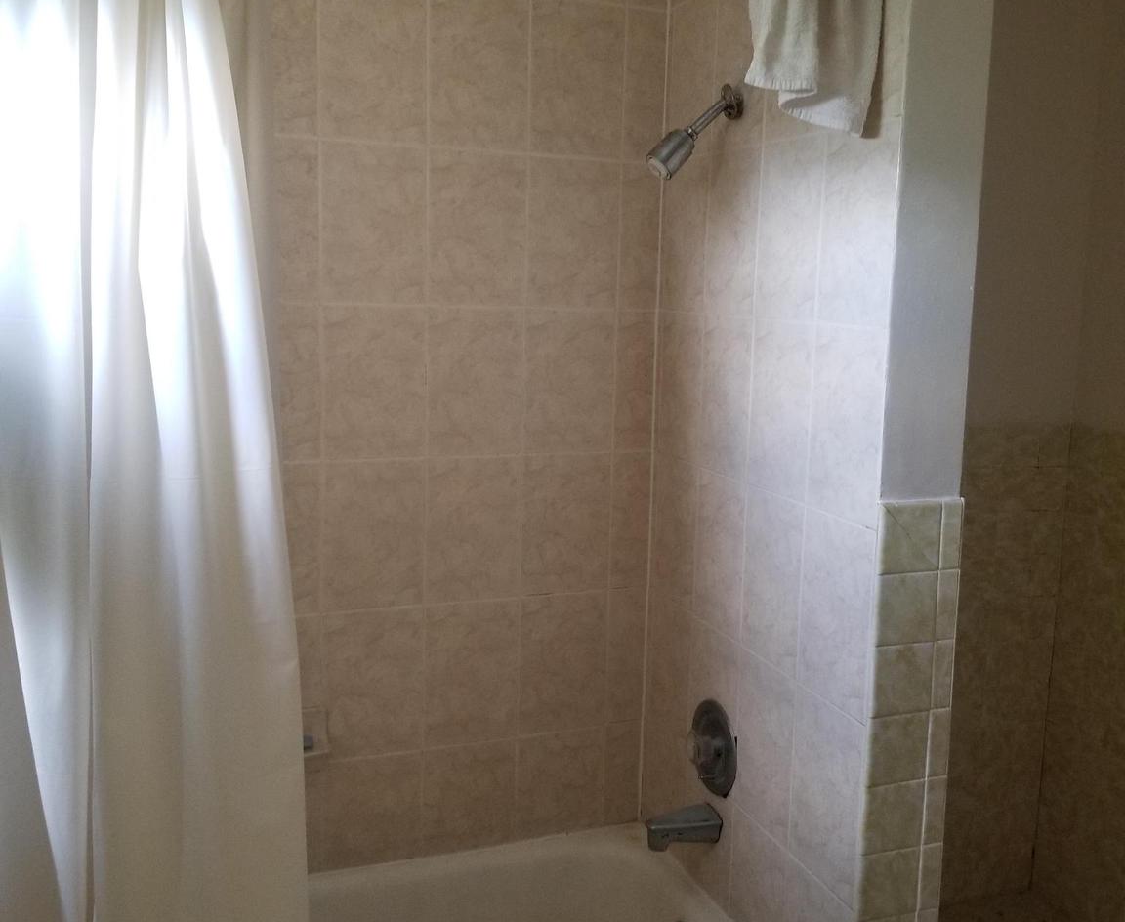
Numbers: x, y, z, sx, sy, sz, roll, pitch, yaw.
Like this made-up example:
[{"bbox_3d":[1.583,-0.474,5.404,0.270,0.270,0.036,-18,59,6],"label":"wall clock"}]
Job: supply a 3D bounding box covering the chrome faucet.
[{"bbox_3d":[0.232,0.708,2.175,0.138,0.070,0.062,-1,8,-20],"label":"chrome faucet"}]

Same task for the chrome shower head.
[{"bbox_3d":[0.236,-0.598,2.038,0.160,0.155,0.062,-1,8,-20],"label":"chrome shower head"}]

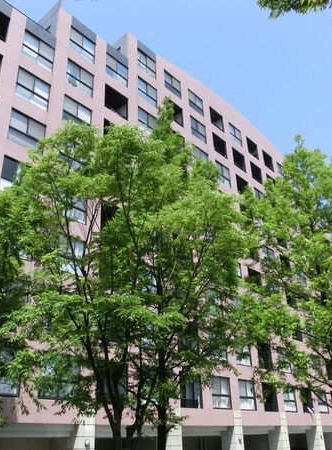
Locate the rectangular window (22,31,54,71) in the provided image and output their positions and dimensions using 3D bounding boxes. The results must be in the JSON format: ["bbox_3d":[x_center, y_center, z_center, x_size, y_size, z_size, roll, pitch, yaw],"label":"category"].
[{"bbox_3d":[-7.261,-9.917,24.690,0.200,1.796,1.930,-24,-34,36],"label":"rectangular window"}]

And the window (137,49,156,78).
[{"bbox_3d":[-1.494,-12.206,32.850,0.180,1.828,1.909,-24,-34,36],"label":"window"}]

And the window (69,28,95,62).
[{"bbox_3d":[-5.342,-11.450,27.682,0.180,1.828,1.874,-24,-34,36],"label":"window"}]

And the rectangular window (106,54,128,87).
[{"bbox_3d":[-3.406,-10.664,29.908,0.200,1.796,1.930,-24,-34,36],"label":"rectangular window"}]

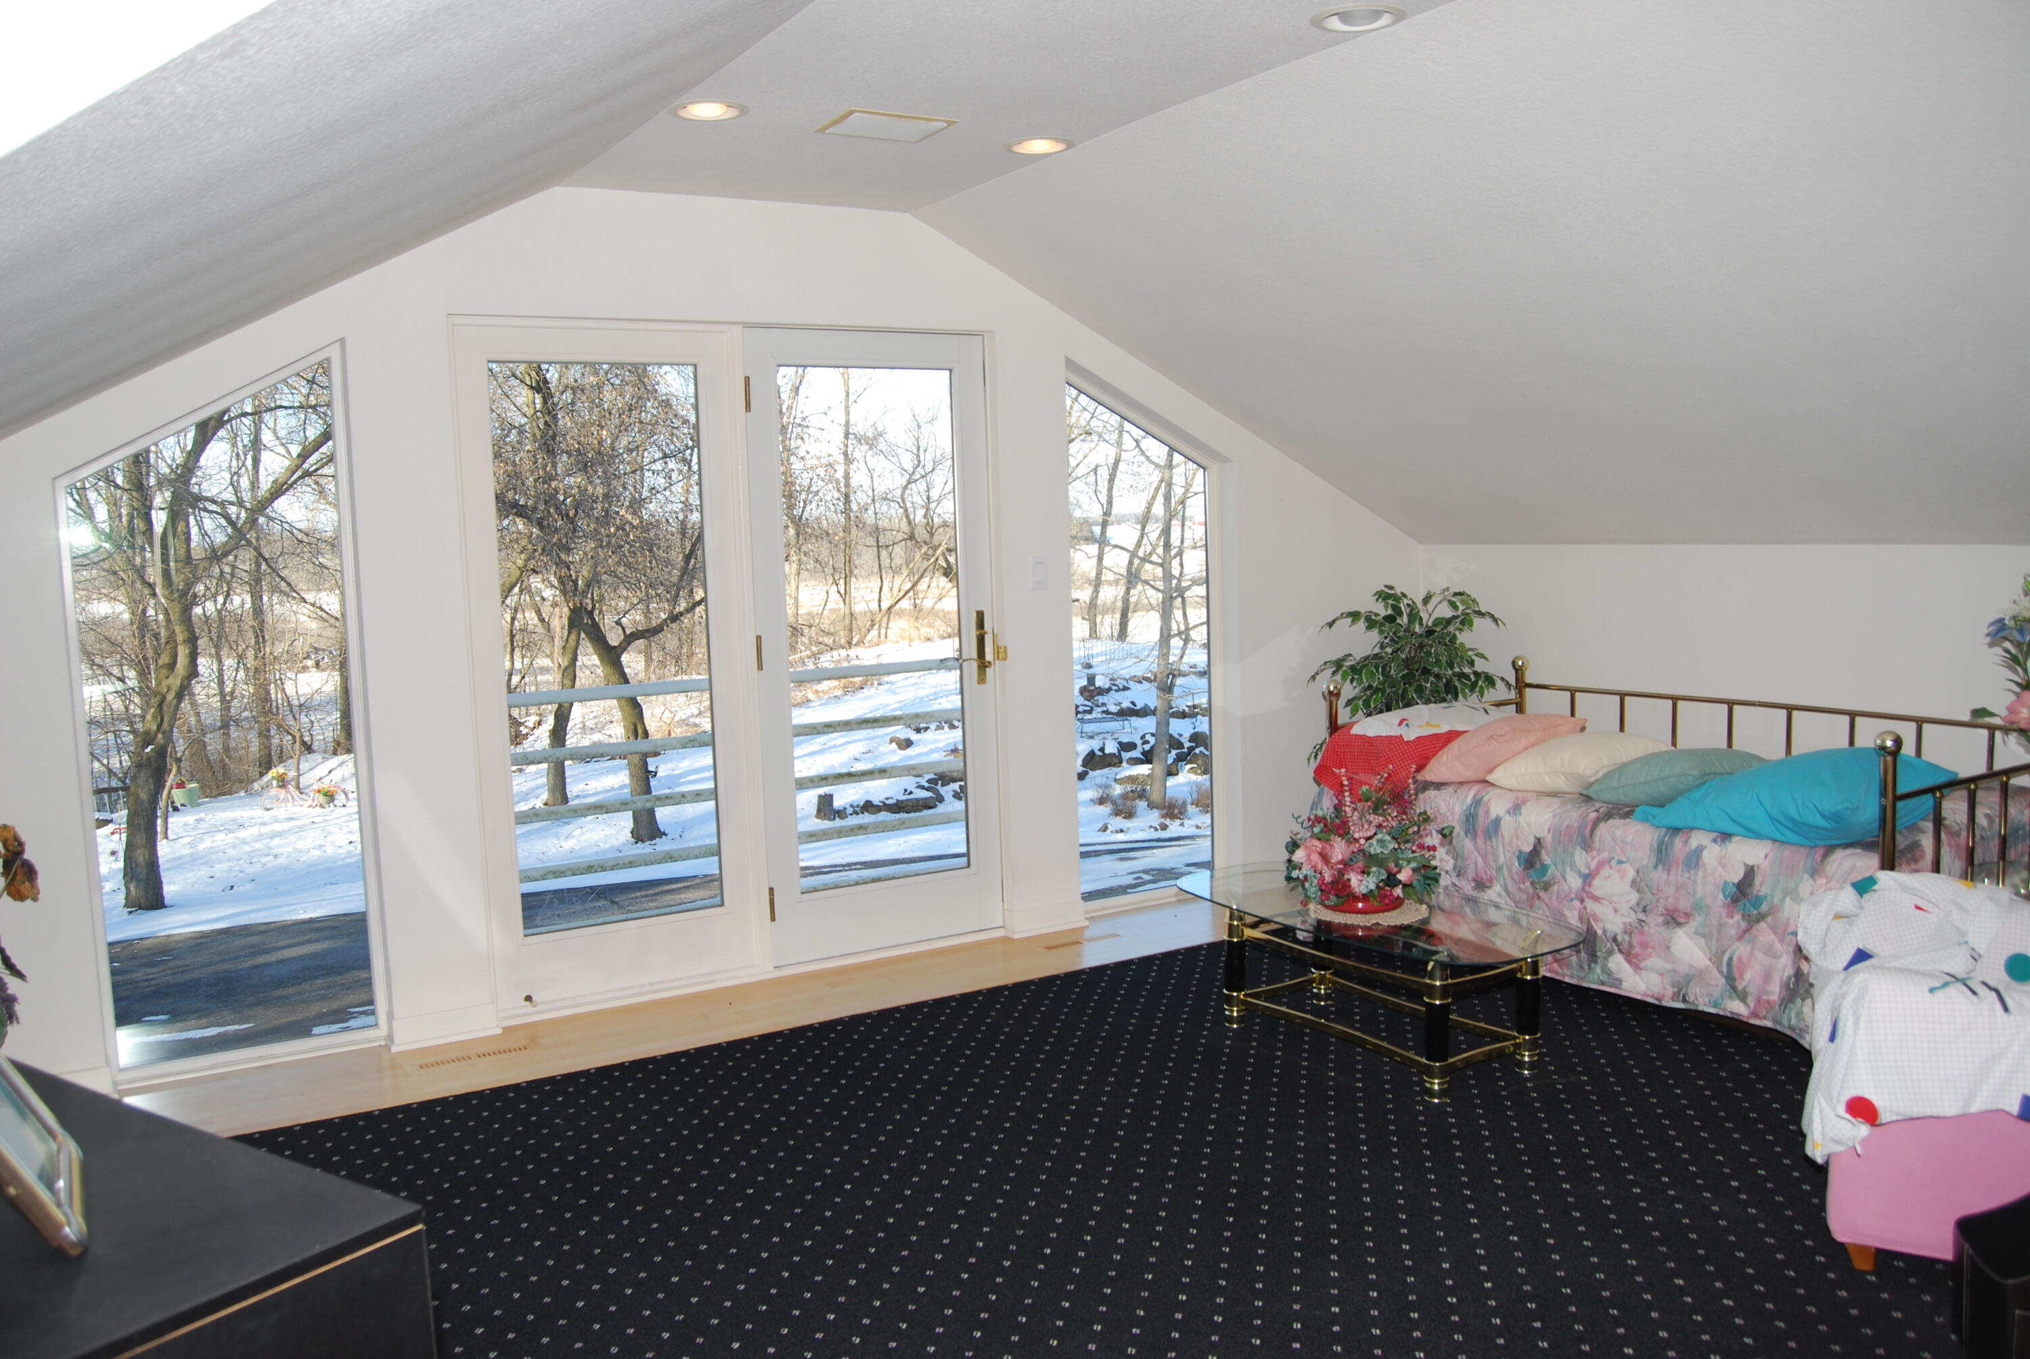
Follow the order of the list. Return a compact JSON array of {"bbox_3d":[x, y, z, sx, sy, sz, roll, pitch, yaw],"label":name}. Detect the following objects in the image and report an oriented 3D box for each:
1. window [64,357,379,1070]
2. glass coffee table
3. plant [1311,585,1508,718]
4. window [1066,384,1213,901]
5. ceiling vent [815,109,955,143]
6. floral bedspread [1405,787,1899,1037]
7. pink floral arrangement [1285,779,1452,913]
[{"bbox_3d":[-2.135,0.090,4.136,0.685,1.920,0.080,-6,7,-31],"label":"window"},{"bbox_3d":[0.986,0.821,4.284,0.615,0.395,1.220,-6,7,-31],"label":"glass coffee table"},{"bbox_3d":[1.496,0.234,5.817,0.720,1.190,0.700,-6,7,-31],"label":"plant"},{"bbox_3d":[0.506,-0.130,5.730,0.670,1.930,0.080,-6,7,-31],"label":"window"},{"bbox_3d":[-0.325,-1.383,3.837,0.290,0.025,0.243,-5,7,-30],"label":"ceiling vent"},{"bbox_3d":[2.051,0.604,4.839,0.940,0.580,1.900,-6,7,-31],"label":"floral bedspread"},{"bbox_3d":[0.986,0.448,4.308,0.440,0.360,0.430,-2,6,0],"label":"pink floral arrangement"}]

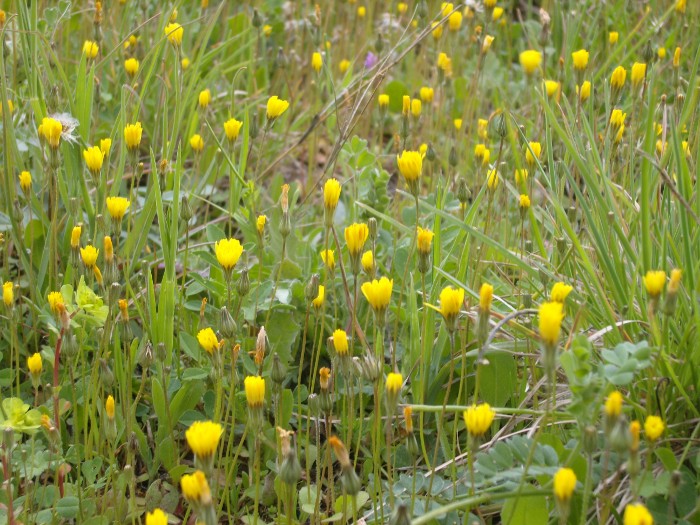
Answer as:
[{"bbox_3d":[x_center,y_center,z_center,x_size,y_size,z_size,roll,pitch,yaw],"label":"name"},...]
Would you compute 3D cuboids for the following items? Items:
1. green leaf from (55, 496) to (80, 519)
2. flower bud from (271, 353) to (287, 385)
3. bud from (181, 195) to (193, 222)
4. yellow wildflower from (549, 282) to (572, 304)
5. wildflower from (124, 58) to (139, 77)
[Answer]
[{"bbox_3d":[-0.184,0.160,1.080,0.016,0.011,0.010,0,23,0],"label":"green leaf"},{"bbox_3d":[-0.050,0.074,1.160,0.011,0.021,0.011,0,23,0],"label":"flower bud"},{"bbox_3d":[-0.120,-0.040,1.215,0.008,0.020,0.008,-2,20,-6],"label":"bud"},{"bbox_3d":[0.144,0.021,1.133,0.011,0.013,0.011,32,18,7],"label":"yellow wildflower"},{"bbox_3d":[-0.210,-0.188,1.597,0.013,0.016,0.013,-3,20,-7],"label":"wildflower"}]

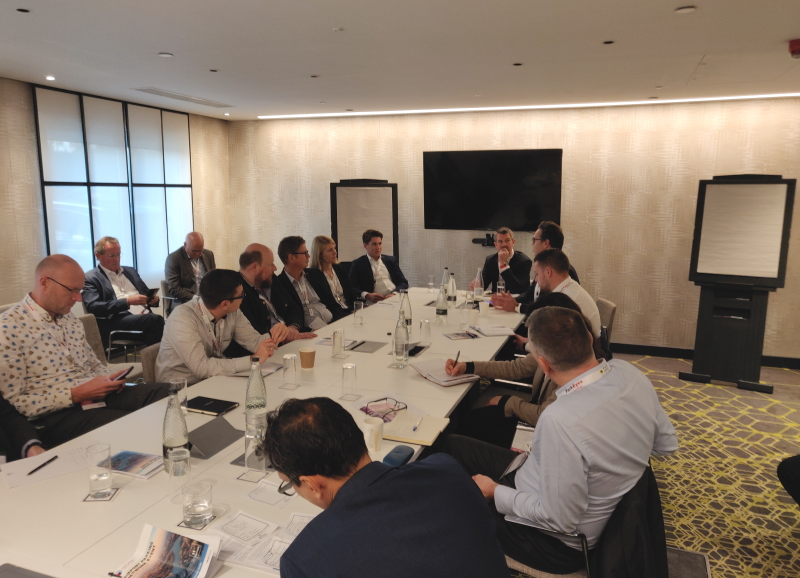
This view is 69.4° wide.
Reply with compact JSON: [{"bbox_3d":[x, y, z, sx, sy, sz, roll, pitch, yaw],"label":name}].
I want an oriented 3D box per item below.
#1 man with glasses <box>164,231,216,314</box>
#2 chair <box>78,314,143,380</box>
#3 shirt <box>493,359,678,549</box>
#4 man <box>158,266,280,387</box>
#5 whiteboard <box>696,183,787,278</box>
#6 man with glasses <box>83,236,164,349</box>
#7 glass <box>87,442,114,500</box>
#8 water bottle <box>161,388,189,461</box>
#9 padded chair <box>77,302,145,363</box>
[{"bbox_3d":[-1.961,0.087,5.633,0.820,1.270,0.570,8,12,40],"label":"man with glasses"},{"bbox_3d":[-1.914,0.614,3.596,0.580,0.820,0.560,4,10,21],"label":"chair"},{"bbox_3d":[0.627,0.514,1.880,0.600,0.570,0.420,-8,12,-40],"label":"shirt"},{"bbox_3d":[-1.002,0.482,3.235,0.750,1.180,0.580,6,11,29],"label":"man"},{"bbox_3d":[2.974,-0.512,5.037,0.605,0.785,0.030,6,4,31],"label":"whiteboard"},{"bbox_3d":[-2.008,0.238,4.302,0.770,1.270,0.570,5,10,25],"label":"man with glasses"},{"bbox_3d":[-0.915,0.554,1.752,0.071,0.158,0.071,4,10,20],"label":"glass"},{"bbox_3d":[-0.750,0.474,1.927,0.083,0.290,0.083,0,9,0],"label":"water bottle"},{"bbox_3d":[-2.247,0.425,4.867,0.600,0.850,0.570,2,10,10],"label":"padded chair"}]

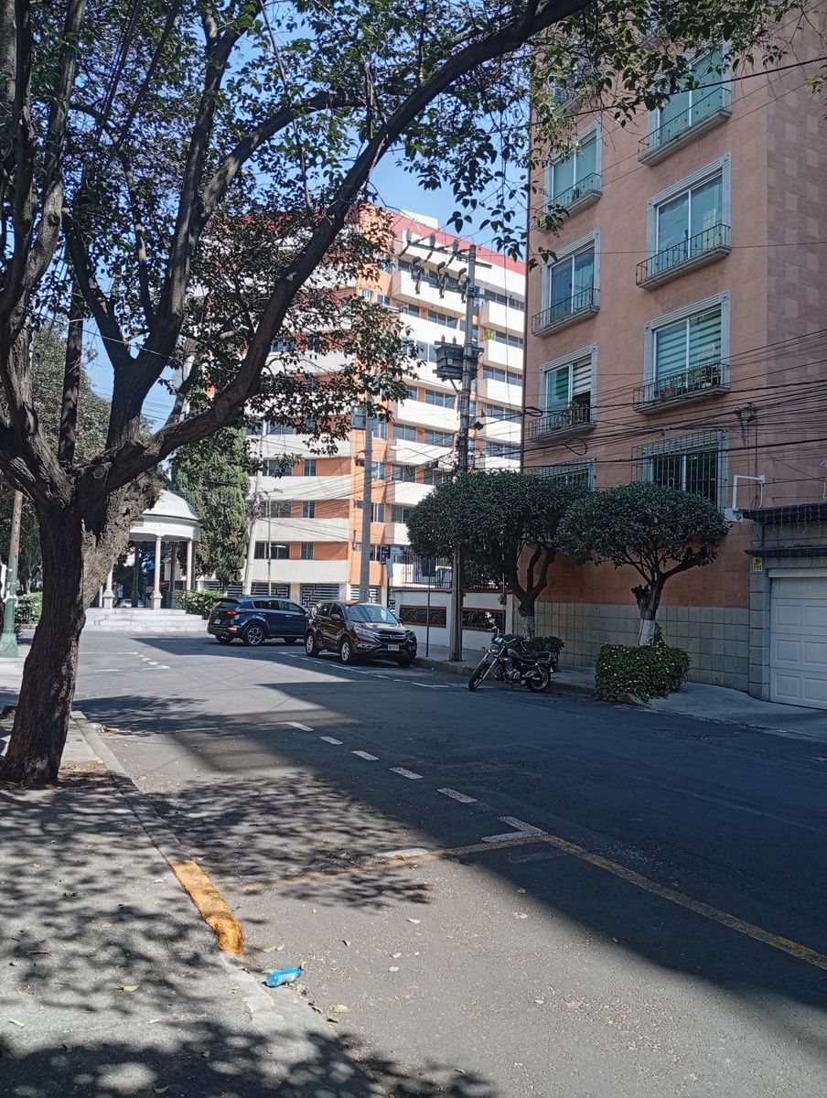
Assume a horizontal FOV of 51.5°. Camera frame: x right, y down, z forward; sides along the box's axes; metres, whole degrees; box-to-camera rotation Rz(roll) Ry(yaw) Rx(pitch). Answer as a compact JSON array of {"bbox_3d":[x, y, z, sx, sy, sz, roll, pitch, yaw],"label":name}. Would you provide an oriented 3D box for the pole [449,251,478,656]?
[{"bbox_3d":[1.340,-2.568,22.391,0.330,10.950,0.330,4,-4,-27],"label":"pole"}]

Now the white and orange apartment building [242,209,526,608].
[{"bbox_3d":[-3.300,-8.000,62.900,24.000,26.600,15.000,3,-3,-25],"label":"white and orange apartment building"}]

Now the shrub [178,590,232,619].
[{"bbox_3d":[-8.833,2.429,36.239,2.000,1.400,1.500,3,-4,-27],"label":"shrub"}]

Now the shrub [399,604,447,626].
[{"bbox_3d":[0.347,2.410,30.997,0.450,0.680,3.600,3,-4,-27],"label":"shrub"}]

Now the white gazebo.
[{"bbox_3d":[-11.660,-0.180,37.500,4.800,5.700,4.800,3,-3,-18],"label":"white gazebo"}]

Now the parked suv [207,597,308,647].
[{"bbox_3d":[-4.740,2.440,29.300,4.480,1.640,1.860,5,-4,-43],"label":"parked suv"}]

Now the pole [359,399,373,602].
[{"bbox_3d":[-1.496,-0.927,27.676,0.280,8.070,0.280,3,-4,-27],"label":"pole"}]

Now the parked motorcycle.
[{"bbox_3d":[1.690,1.870,15.150,2.020,1.250,0.820,3,-3,-30],"label":"parked motorcycle"}]

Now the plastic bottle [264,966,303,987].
[{"bbox_3d":[-0.520,1.765,3.550,0.163,0.056,0.056,4,-4,-38],"label":"plastic bottle"}]

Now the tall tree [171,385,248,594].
[{"bbox_3d":[-10.900,-2.200,46.000,4.300,12.800,4.300,3,-3,-18],"label":"tall tree"}]

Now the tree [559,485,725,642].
[{"bbox_3d":[4.349,0.680,15.941,3.050,3.950,3.050,3,-4,-27],"label":"tree"}]

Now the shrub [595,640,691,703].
[{"bbox_3d":[4.280,2.269,15.899,1.380,0.950,1.330,3,-4,-27],"label":"shrub"}]

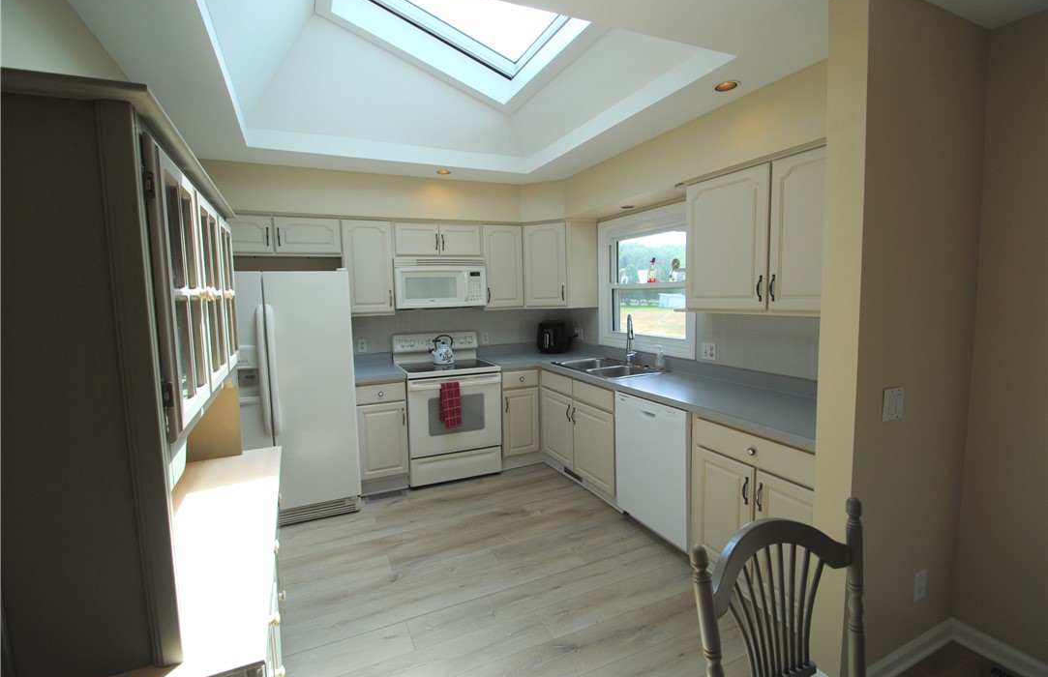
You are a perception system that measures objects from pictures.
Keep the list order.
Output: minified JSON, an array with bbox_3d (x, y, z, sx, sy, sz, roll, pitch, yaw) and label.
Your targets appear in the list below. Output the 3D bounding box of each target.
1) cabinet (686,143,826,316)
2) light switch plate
[{"bbox_3d":[1.313,-0.501,2.191,0.295,0.748,1.057,-3,5,-23],"label":"cabinet"},{"bbox_3d":[1.307,0.233,1.538,0.119,0.116,0.009,-3,5,-23],"label":"light switch plate"}]

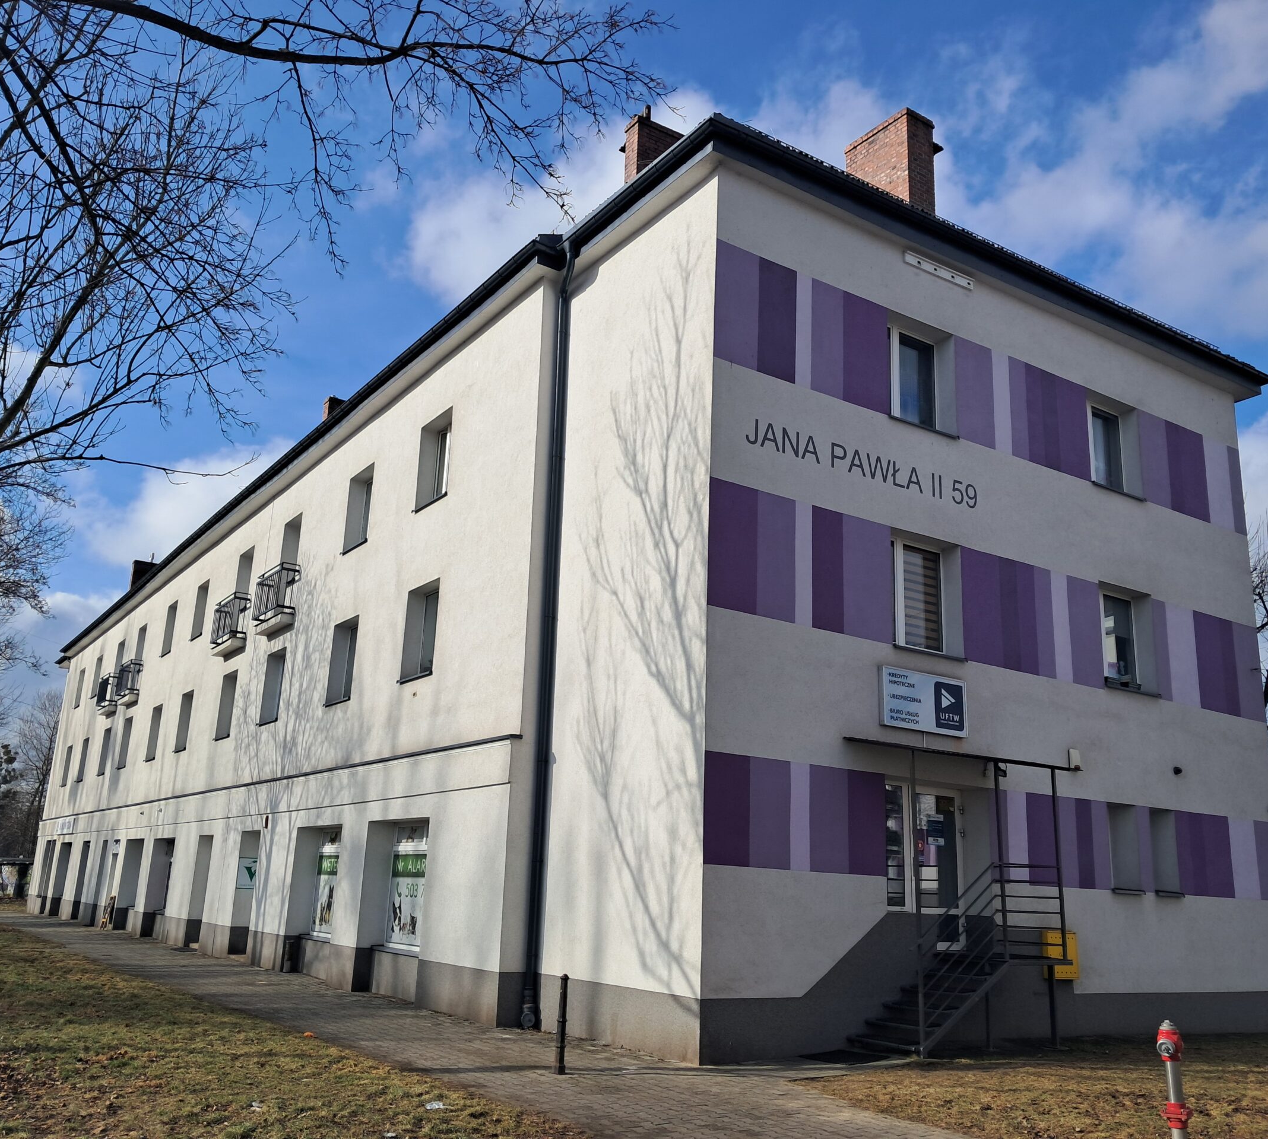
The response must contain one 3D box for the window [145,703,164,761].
[{"bbox_3d":[-13.430,4.651,33.523,0.220,1.530,1.150,12,-18,-32],"label":"window"}]

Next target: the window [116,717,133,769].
[{"bbox_3d":[-15.950,5.491,37.420,0.220,1.500,1.200,12,-18,-31],"label":"window"}]

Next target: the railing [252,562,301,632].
[{"bbox_3d":[-7.597,0.553,25.134,0.420,1.080,1.780,12,-18,-31],"label":"railing"}]

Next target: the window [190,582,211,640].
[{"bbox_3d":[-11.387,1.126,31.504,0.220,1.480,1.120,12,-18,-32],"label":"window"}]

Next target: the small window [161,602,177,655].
[{"bbox_3d":[-13.530,1.765,34.816,0.220,1.500,1.180,12,-18,-31],"label":"small window"}]

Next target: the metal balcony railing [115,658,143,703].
[{"bbox_3d":[-15.760,3.471,37.008,0.380,1.030,1.680,12,-18,-32],"label":"metal balcony railing"}]

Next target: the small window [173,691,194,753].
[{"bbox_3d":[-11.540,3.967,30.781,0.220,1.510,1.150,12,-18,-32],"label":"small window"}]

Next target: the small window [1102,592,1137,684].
[{"bbox_3d":[7.151,1.093,17.732,1.200,1.480,0.150,12,-18,-32],"label":"small window"}]

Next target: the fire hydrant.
[{"bbox_3d":[3.655,3.523,8.011,0.220,0.900,0.230,-9,-19,36],"label":"fire hydrant"}]

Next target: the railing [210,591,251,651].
[{"bbox_3d":[-9.584,1.245,28.080,0.420,1.080,1.780,12,-18,-31],"label":"railing"}]

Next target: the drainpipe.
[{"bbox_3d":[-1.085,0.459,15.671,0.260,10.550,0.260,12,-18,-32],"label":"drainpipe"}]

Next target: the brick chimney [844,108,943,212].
[{"bbox_3d":[4.379,-6.432,20.289,0.660,2.120,1.480,12,-18,-31],"label":"brick chimney"}]

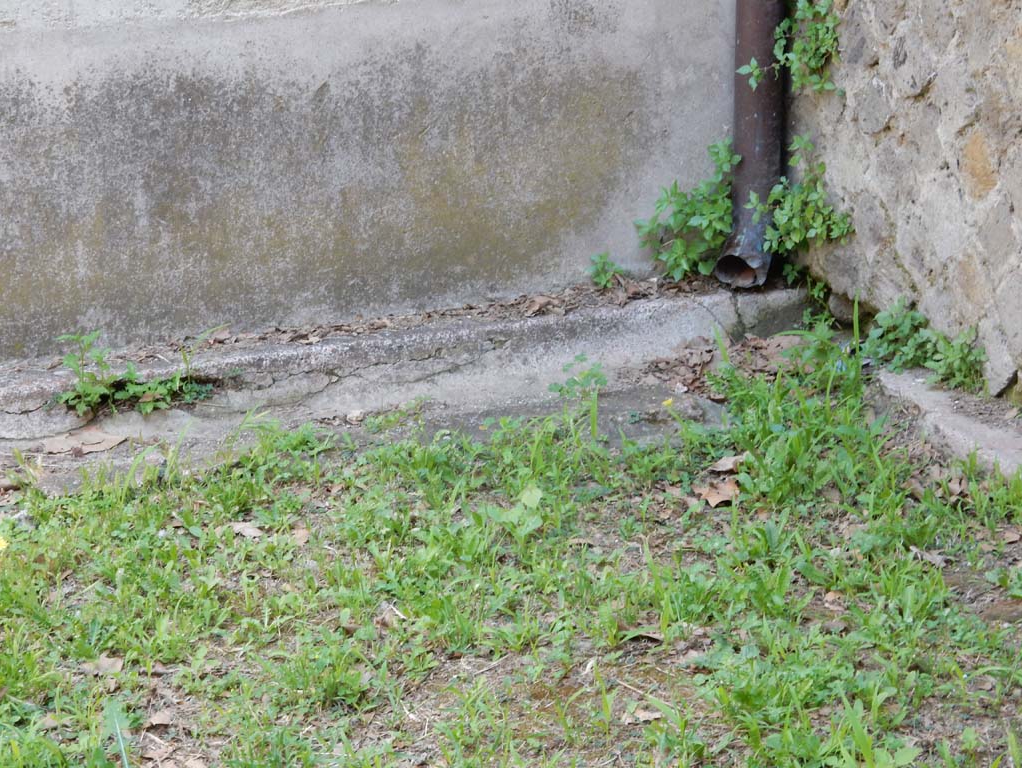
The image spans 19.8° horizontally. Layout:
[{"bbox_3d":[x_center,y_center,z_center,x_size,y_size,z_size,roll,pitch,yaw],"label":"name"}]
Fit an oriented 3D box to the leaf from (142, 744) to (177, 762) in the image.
[{"bbox_3d":[-0.477,0.501,3.973,0.049,0.012,0.034,0,17,0],"label":"leaf"}]

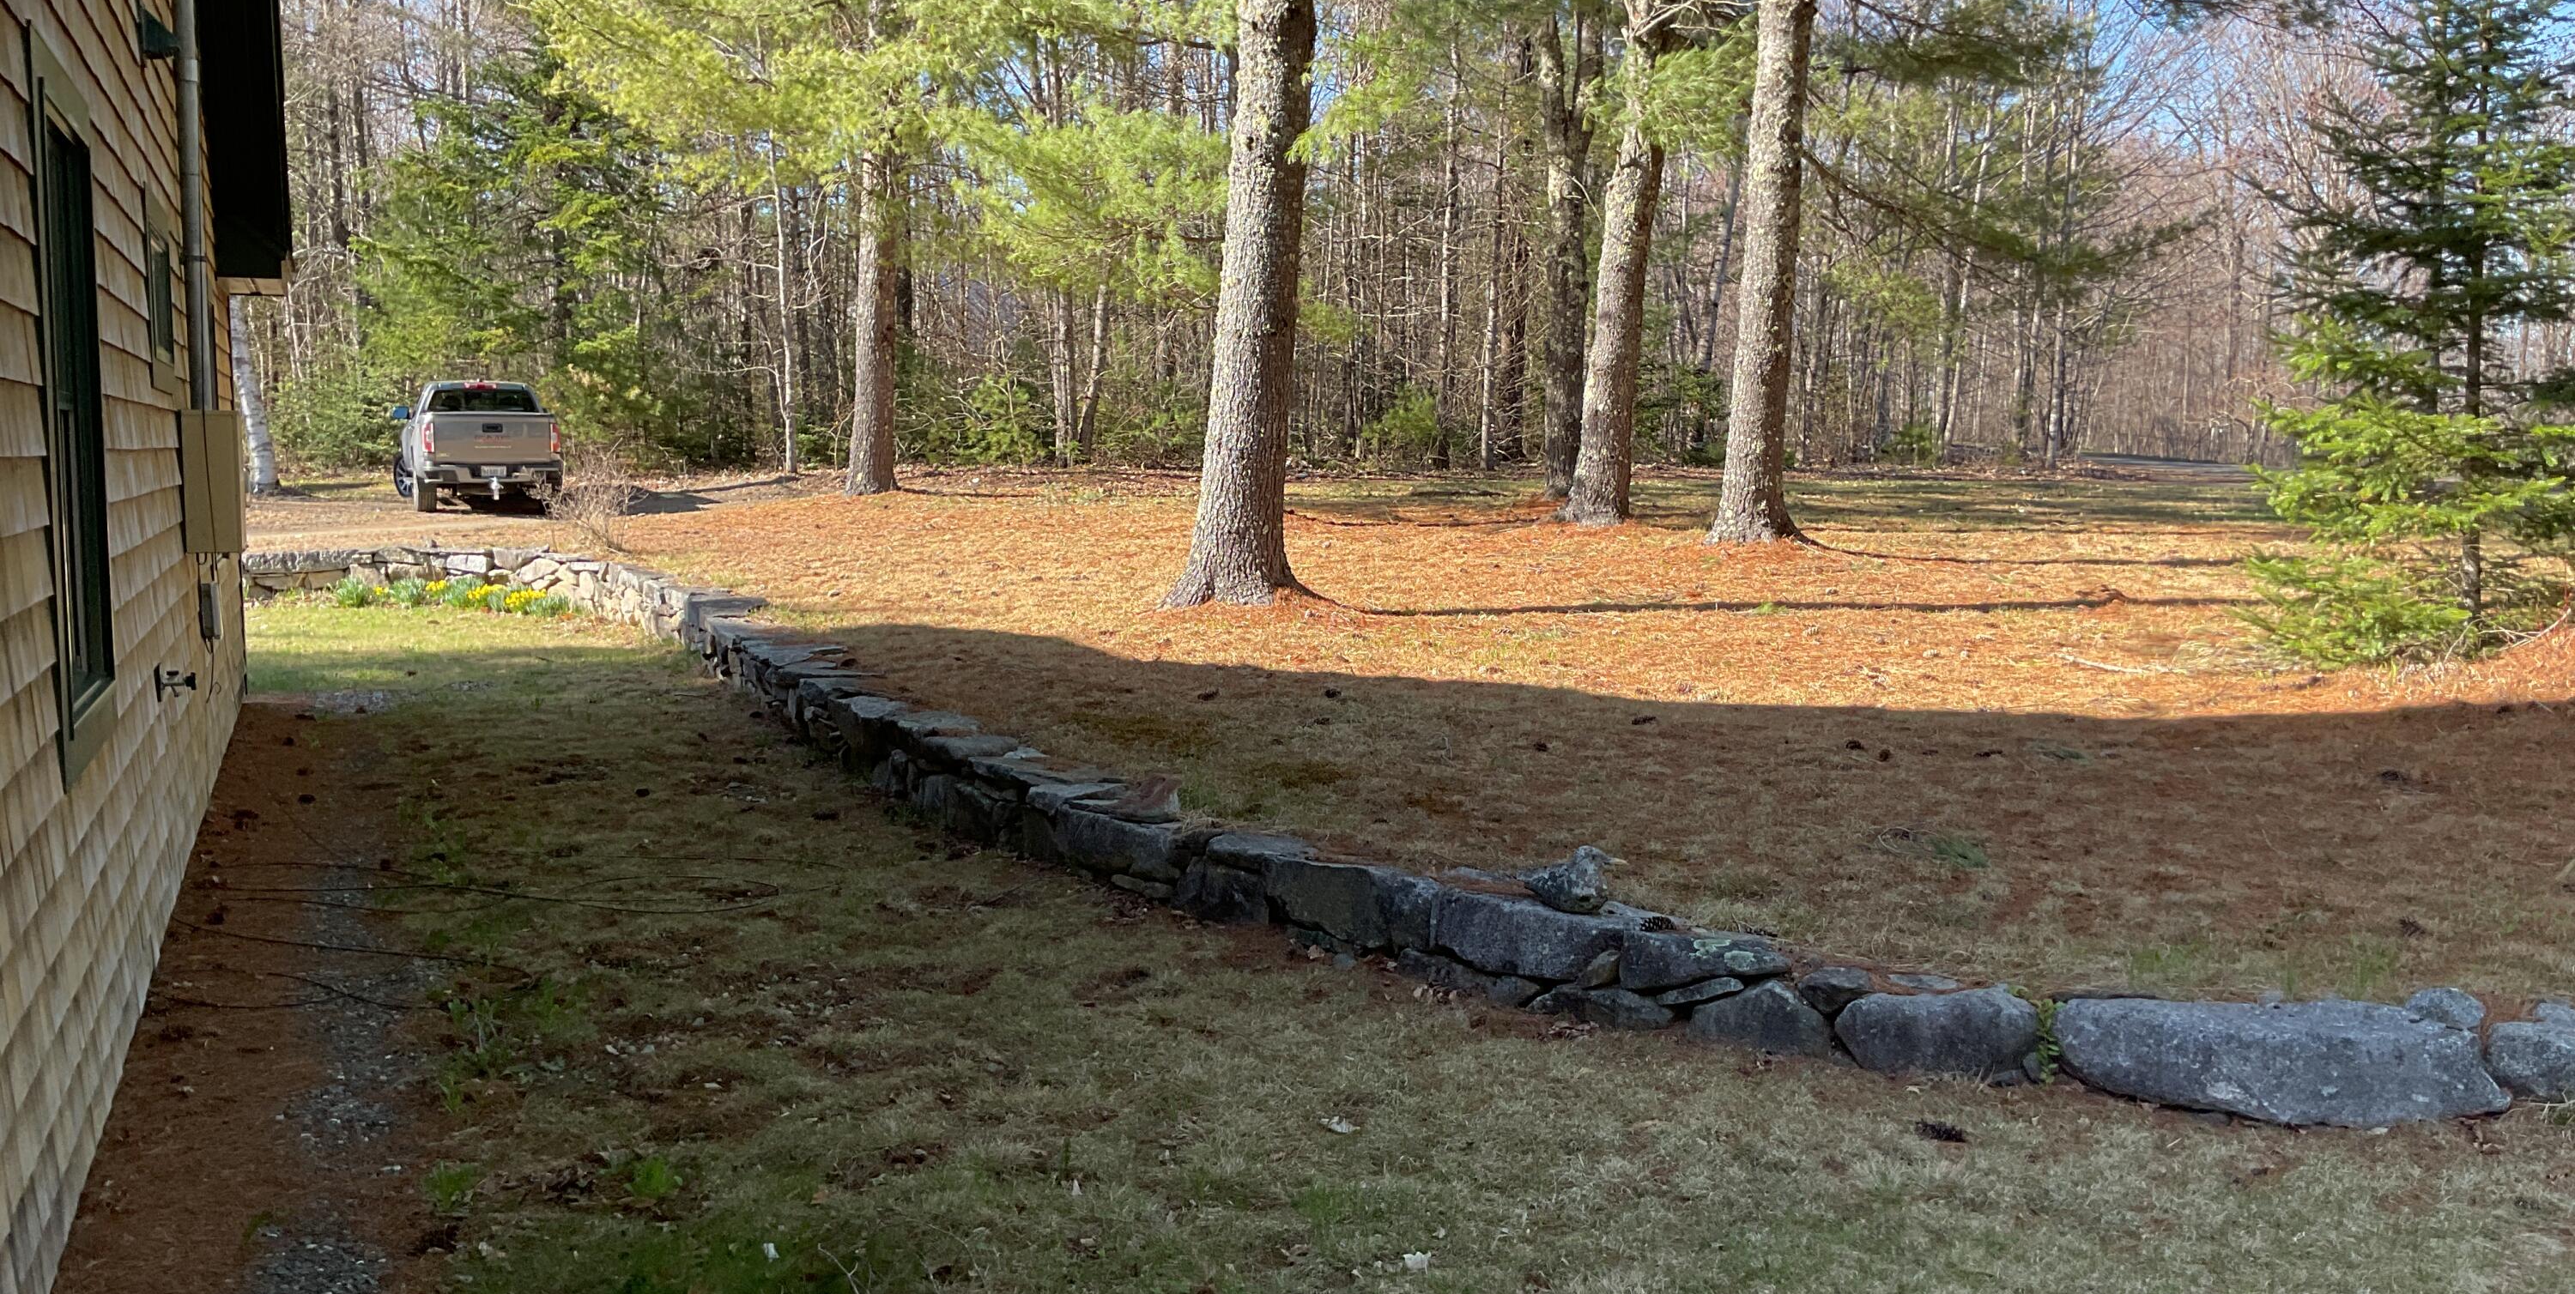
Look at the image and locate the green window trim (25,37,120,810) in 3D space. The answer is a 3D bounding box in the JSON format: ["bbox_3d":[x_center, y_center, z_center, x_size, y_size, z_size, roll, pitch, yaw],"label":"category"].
[{"bbox_3d":[-2.851,-0.541,5.043,0.055,1.602,1.207,-2,6,-24],"label":"green window trim"}]

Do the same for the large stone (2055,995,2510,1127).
[{"bbox_3d":[2.408,0.991,5.232,0.966,0.224,0.341,1,5,6],"label":"large stone"}]

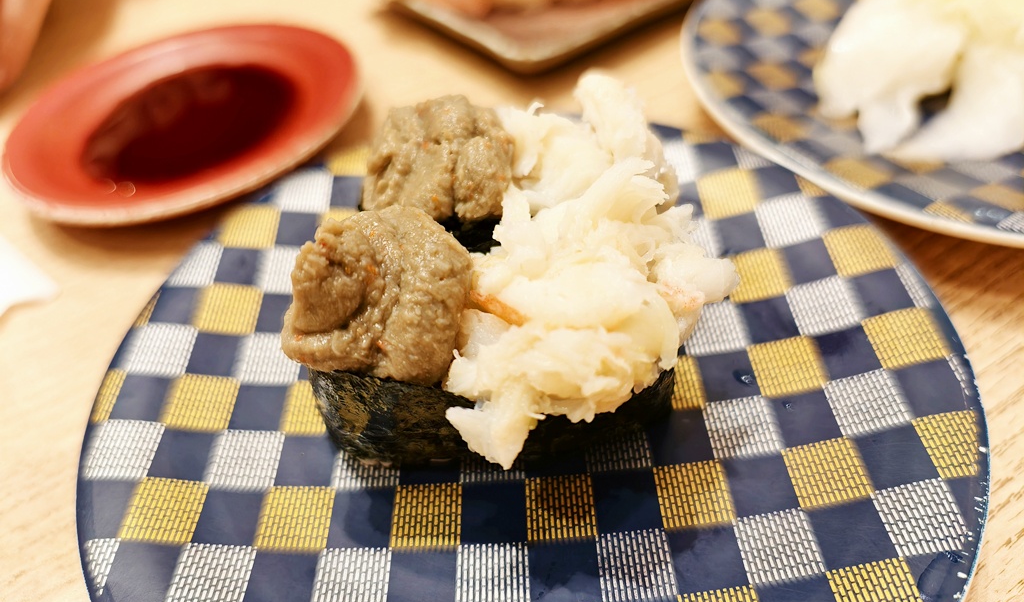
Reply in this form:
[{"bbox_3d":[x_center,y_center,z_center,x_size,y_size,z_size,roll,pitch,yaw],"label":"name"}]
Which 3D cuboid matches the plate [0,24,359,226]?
[{"bbox_3d":[-0.091,-0.050,0.200,0.097,0.018,0.097,-7,46,0],"label":"plate"}]

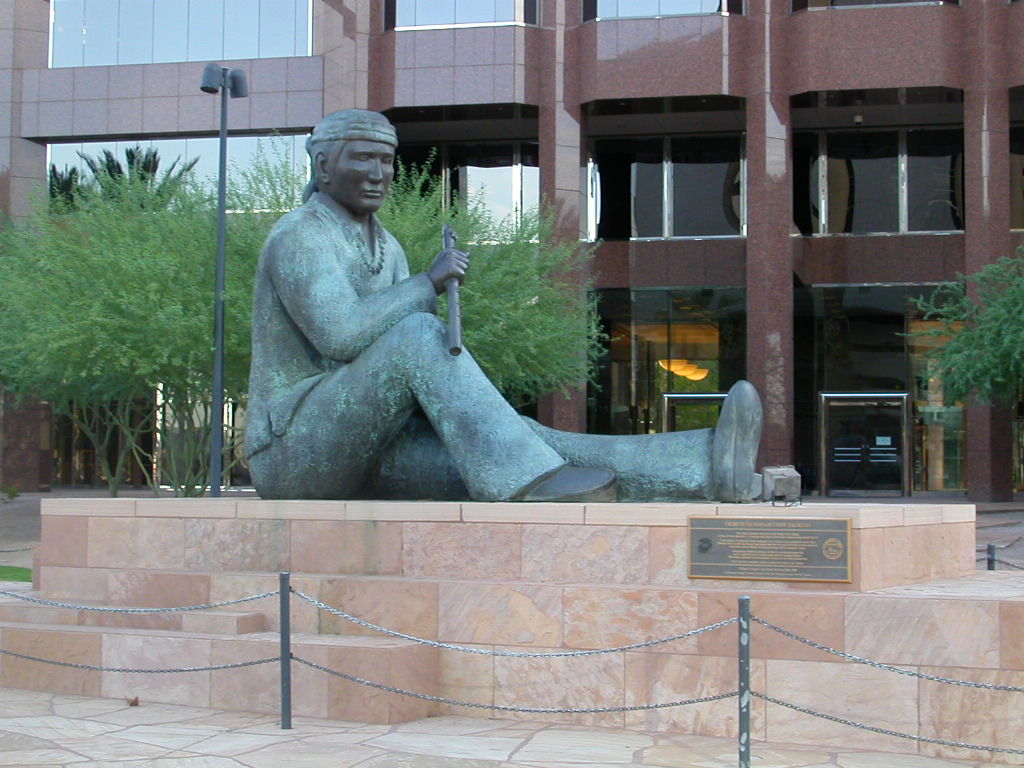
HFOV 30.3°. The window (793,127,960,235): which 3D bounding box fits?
[{"bbox_3d":[8.783,-4.840,45.246,3.991,2.551,0.150,0,-3,13],"label":"window"}]

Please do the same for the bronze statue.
[{"bbox_3d":[-0.266,-0.729,16.055,4.700,3.420,1.900,-1,-3,28],"label":"bronze statue"}]

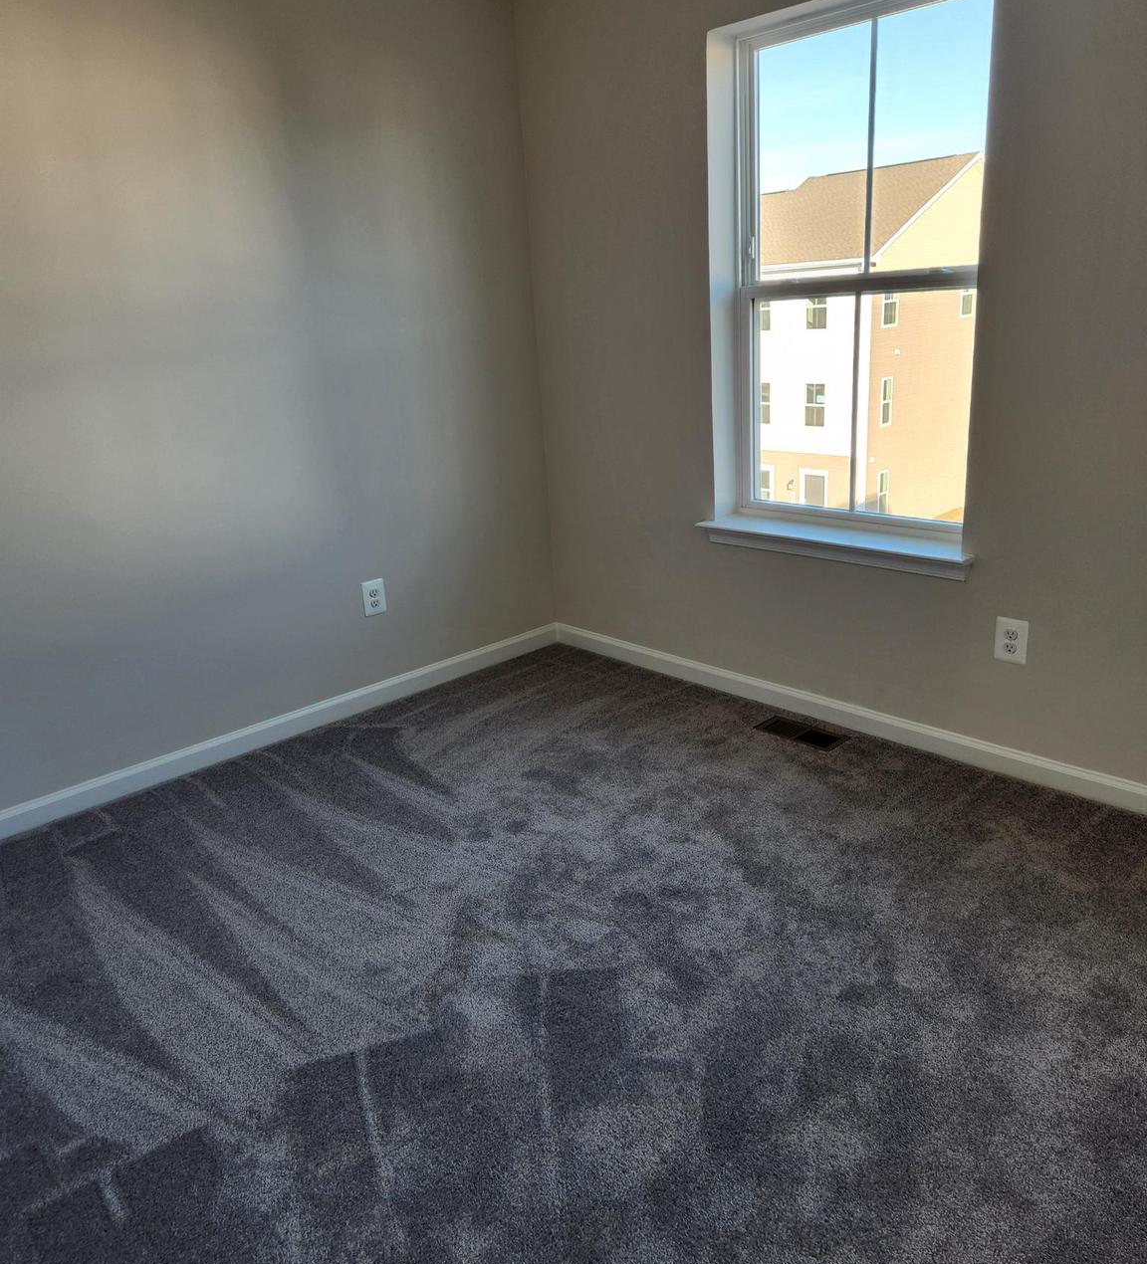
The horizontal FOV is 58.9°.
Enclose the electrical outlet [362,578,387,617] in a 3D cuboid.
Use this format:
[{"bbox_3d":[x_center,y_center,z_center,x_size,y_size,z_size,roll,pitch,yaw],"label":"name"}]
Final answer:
[{"bbox_3d":[-0.720,-0.122,3.692,0.087,0.126,0.010,-20,24,-39],"label":"electrical outlet"}]

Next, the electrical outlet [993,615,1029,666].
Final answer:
[{"bbox_3d":[1.232,0.026,2.860,0.010,0.126,0.087,-20,24,-39],"label":"electrical outlet"}]

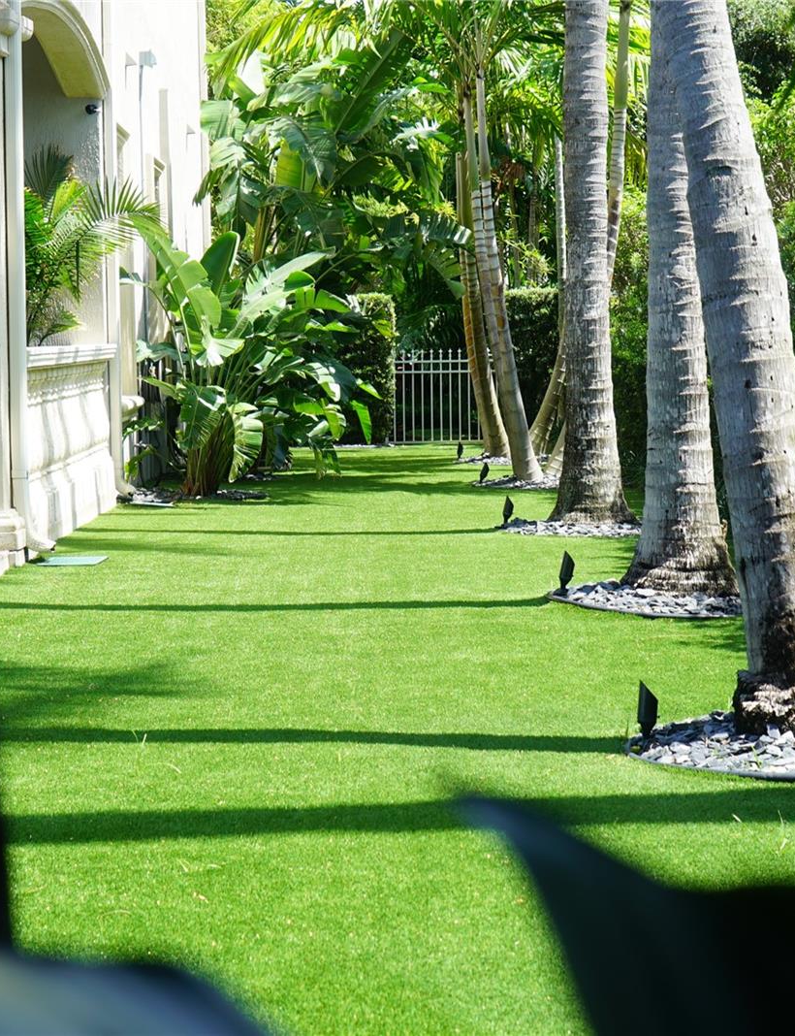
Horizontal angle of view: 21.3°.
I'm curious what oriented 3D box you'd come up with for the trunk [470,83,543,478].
[{"bbox_3d":[1.093,-2.426,21.281,0.757,4.067,0.450,0,5,0],"label":"trunk"}]

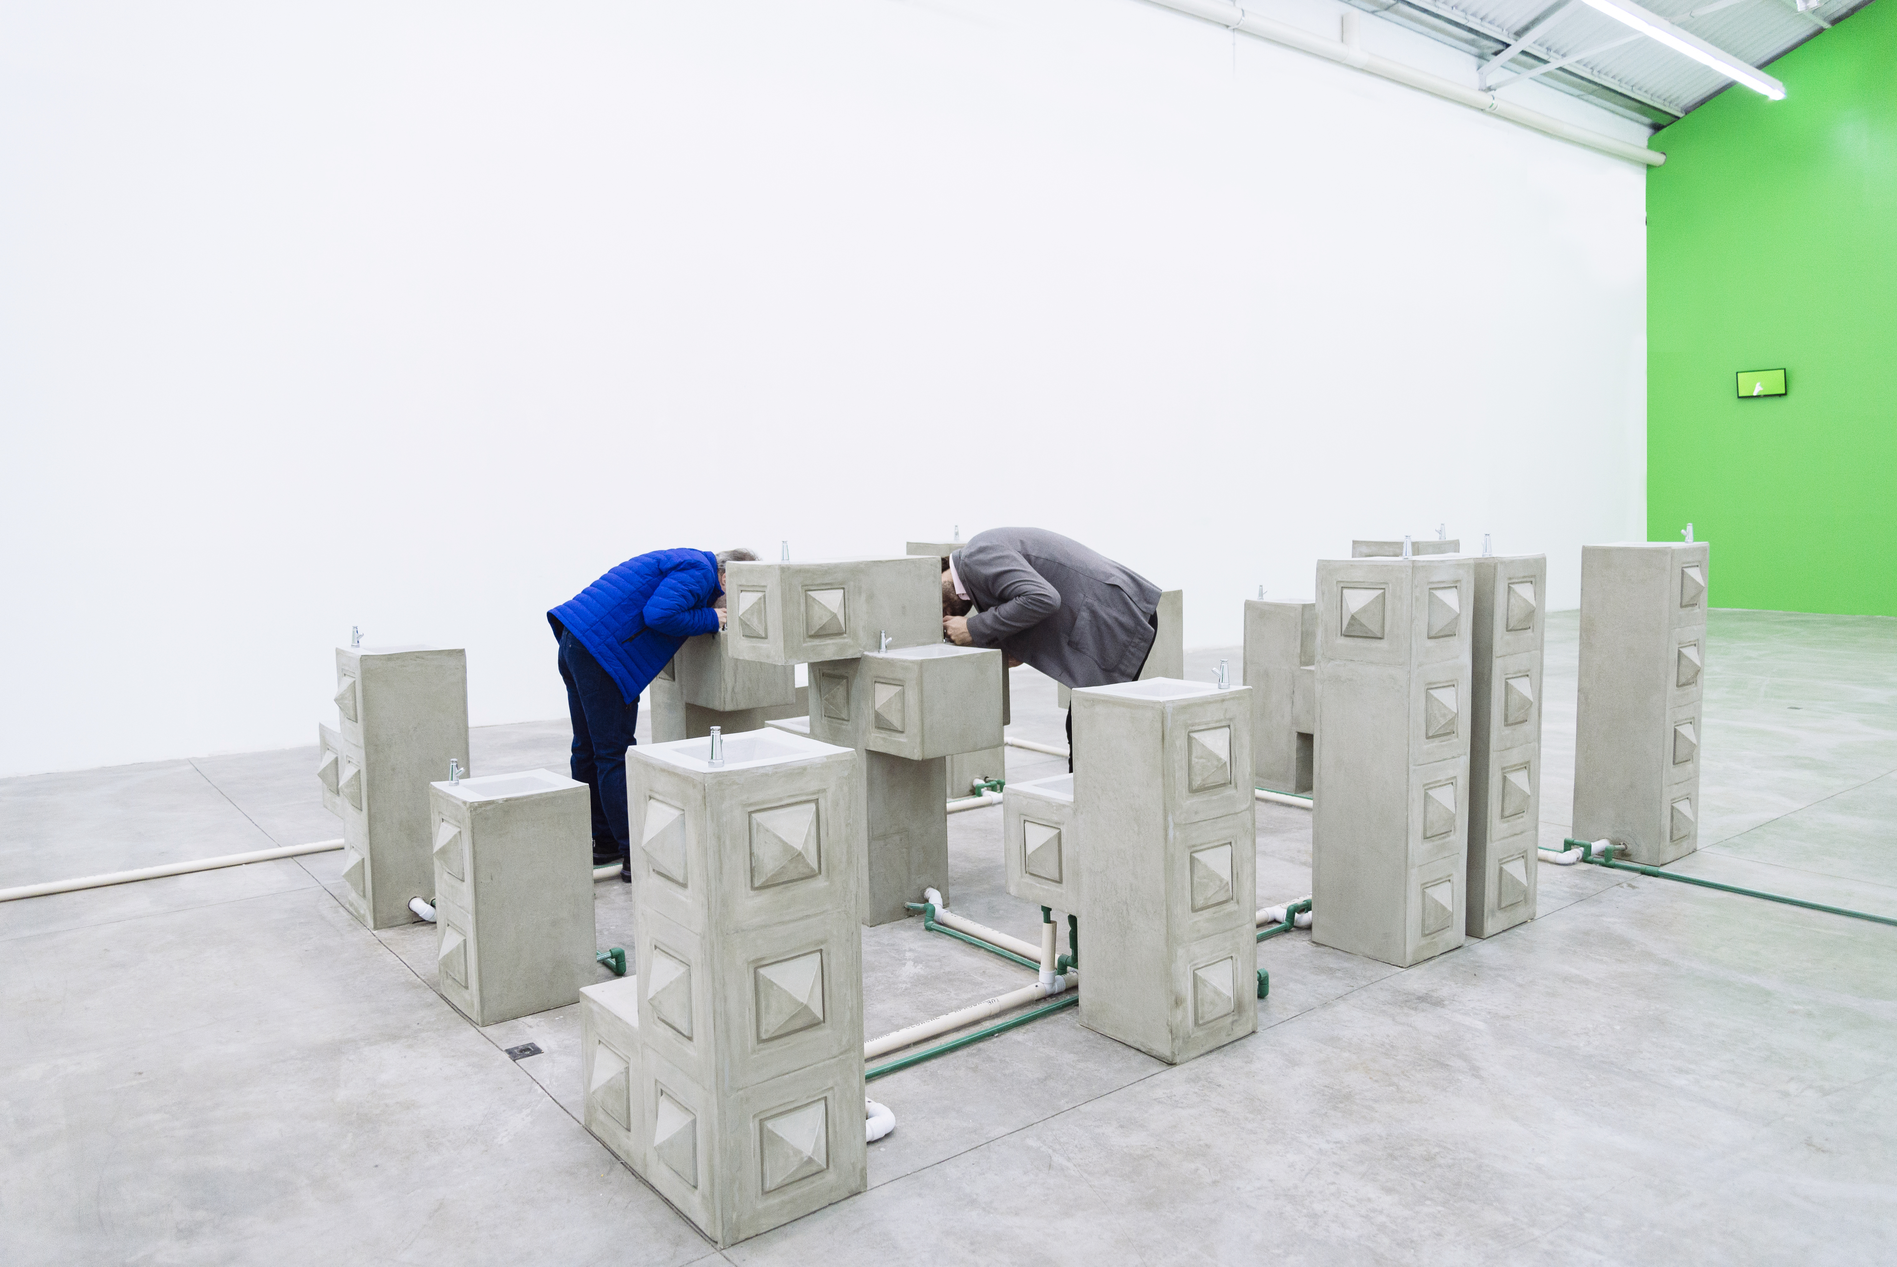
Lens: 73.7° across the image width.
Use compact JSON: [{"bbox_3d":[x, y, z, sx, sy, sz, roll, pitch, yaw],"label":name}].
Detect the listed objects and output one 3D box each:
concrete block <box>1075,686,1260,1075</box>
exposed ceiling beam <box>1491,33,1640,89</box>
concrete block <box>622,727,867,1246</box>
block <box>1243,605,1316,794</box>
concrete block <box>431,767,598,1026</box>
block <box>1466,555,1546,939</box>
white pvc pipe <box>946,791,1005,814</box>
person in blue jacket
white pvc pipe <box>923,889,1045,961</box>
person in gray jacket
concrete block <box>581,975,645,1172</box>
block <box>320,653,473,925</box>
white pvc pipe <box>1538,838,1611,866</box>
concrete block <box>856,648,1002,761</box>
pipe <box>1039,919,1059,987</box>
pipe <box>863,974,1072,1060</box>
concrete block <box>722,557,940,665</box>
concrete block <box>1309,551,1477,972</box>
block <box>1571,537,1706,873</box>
[{"bbox_3d":[0.565,0.593,3.305,0.325,0.903,0.323,-5,6,-38],"label":"concrete block"},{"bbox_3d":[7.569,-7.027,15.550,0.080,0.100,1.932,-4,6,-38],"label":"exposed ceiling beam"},{"bbox_3d":[-0.409,0.679,2.553,0.346,0.908,0.366,-4,6,-38],"label":"concrete block"},{"bbox_3d":[1.730,0.301,6.369,0.326,0.911,0.326,-5,6,-38],"label":"block"},{"bbox_3d":[-1.246,0.739,3.635,0.329,0.619,0.335,-5,6,-38],"label":"concrete block"},{"bbox_3d":[1.720,0.349,4.172,0.326,1.199,0.326,-5,6,-38],"label":"block"},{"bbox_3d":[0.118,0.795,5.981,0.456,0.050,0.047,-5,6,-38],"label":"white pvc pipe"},{"bbox_3d":[-1.168,0.292,5.124,0.878,1.290,0.505,-4,6,-38],"label":"person in blue jacket"},{"bbox_3d":[0.131,0.951,4.156,0.088,0.093,0.665,-4,6,-38],"label":"white pvc pipe"},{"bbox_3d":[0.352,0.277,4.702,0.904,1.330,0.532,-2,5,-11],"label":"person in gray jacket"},{"bbox_3d":[-0.613,0.959,2.845,0.343,0.310,0.312,-4,6,-38],"label":"concrete block"},{"bbox_3d":[-2.050,0.522,4.654,0.372,0.931,0.692,-4,6,-38],"label":"block"},{"bbox_3d":[2.496,0.855,5.053,0.306,0.073,0.180,-4,6,-38],"label":"white pvc pipe"},{"bbox_3d":[-0.049,0.217,4.092,0.324,0.301,0.319,-5,6,-38],"label":"concrete block"},{"bbox_3d":[0.287,0.906,3.590,0.043,0.184,0.043,-5,6,-38],"label":"pipe"},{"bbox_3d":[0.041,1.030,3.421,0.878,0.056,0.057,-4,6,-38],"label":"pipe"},{"bbox_3d":[-0.388,-0.087,4.346,0.658,0.313,0.372,-4,6,-38],"label":"concrete block"},{"bbox_3d":[1.374,0.373,3.918,0.327,1.206,0.325,-5,6,-38],"label":"concrete block"},{"bbox_3d":[2.717,0.259,4.967,0.330,1.204,0.327,-5,6,-38],"label":"block"}]

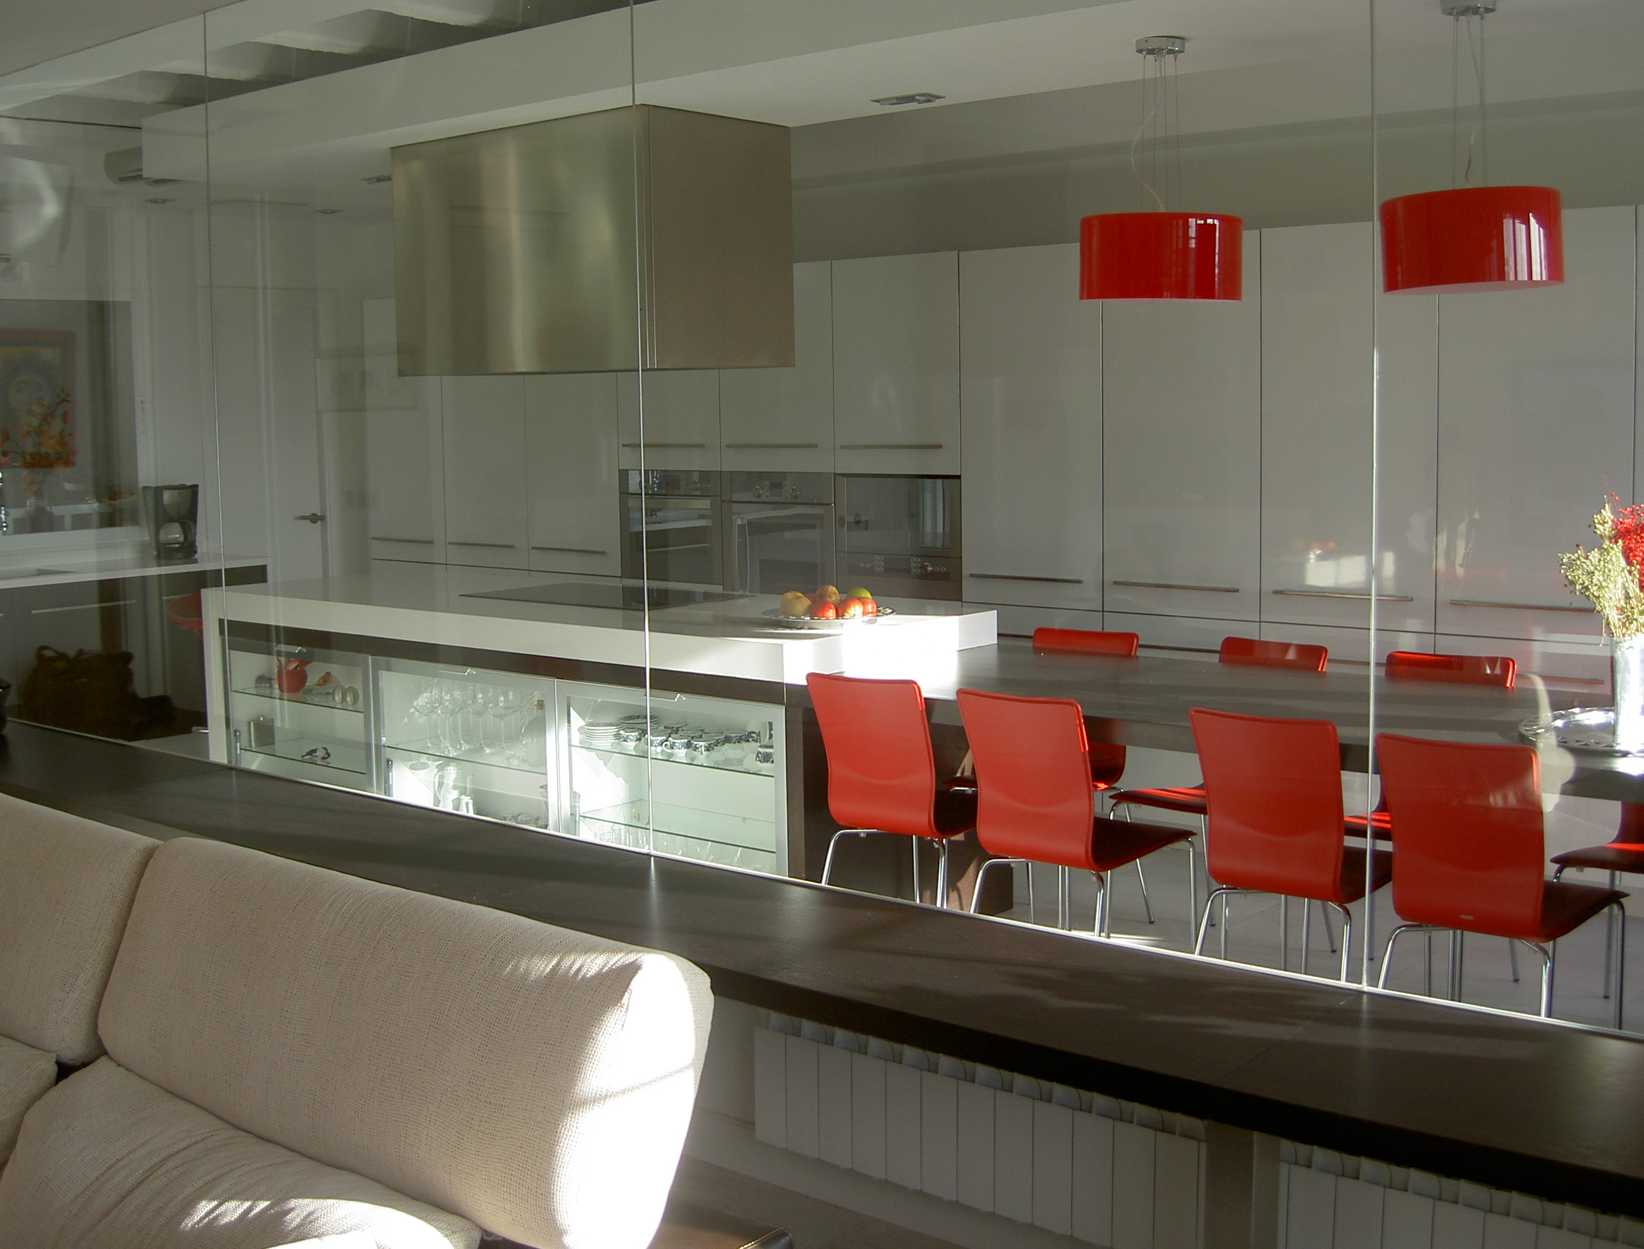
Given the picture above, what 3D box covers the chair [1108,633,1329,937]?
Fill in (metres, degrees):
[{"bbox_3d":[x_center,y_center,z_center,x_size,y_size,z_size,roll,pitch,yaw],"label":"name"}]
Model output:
[{"bbox_3d":[1.095,0.492,5.010,0.440,0.860,0.520,5,9,41],"label":"chair"}]

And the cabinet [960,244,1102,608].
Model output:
[{"bbox_3d":[0.915,-0.717,6.764,0.600,1.260,0.580,5,9,41],"label":"cabinet"}]

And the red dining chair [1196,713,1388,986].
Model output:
[{"bbox_3d":[1.059,0.593,4.116,0.440,0.860,0.520,5,9,41],"label":"red dining chair"}]

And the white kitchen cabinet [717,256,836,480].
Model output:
[{"bbox_3d":[-0.175,-0.993,7.308,0.597,0.803,0.025,5,9,41],"label":"white kitchen cabinet"}]

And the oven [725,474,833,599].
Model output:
[{"bbox_3d":[0.003,-0.395,7.574,0.595,0.455,0.550,5,9,41],"label":"oven"}]

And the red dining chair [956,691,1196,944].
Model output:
[{"bbox_3d":[0.590,0.565,4.458,0.440,0.860,0.520,5,9,41],"label":"red dining chair"}]

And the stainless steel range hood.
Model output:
[{"bbox_3d":[-0.752,-1.187,6.030,1.204,0.757,0.648,5,9,41],"label":"stainless steel range hood"}]

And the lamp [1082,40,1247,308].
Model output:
[{"bbox_3d":[0.815,-1.094,4.508,0.400,0.640,0.400,-1,7,0],"label":"lamp"}]

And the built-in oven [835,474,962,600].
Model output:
[{"bbox_3d":[0.457,-0.357,7.185,0.595,0.455,0.550,5,9,41],"label":"built-in oven"}]

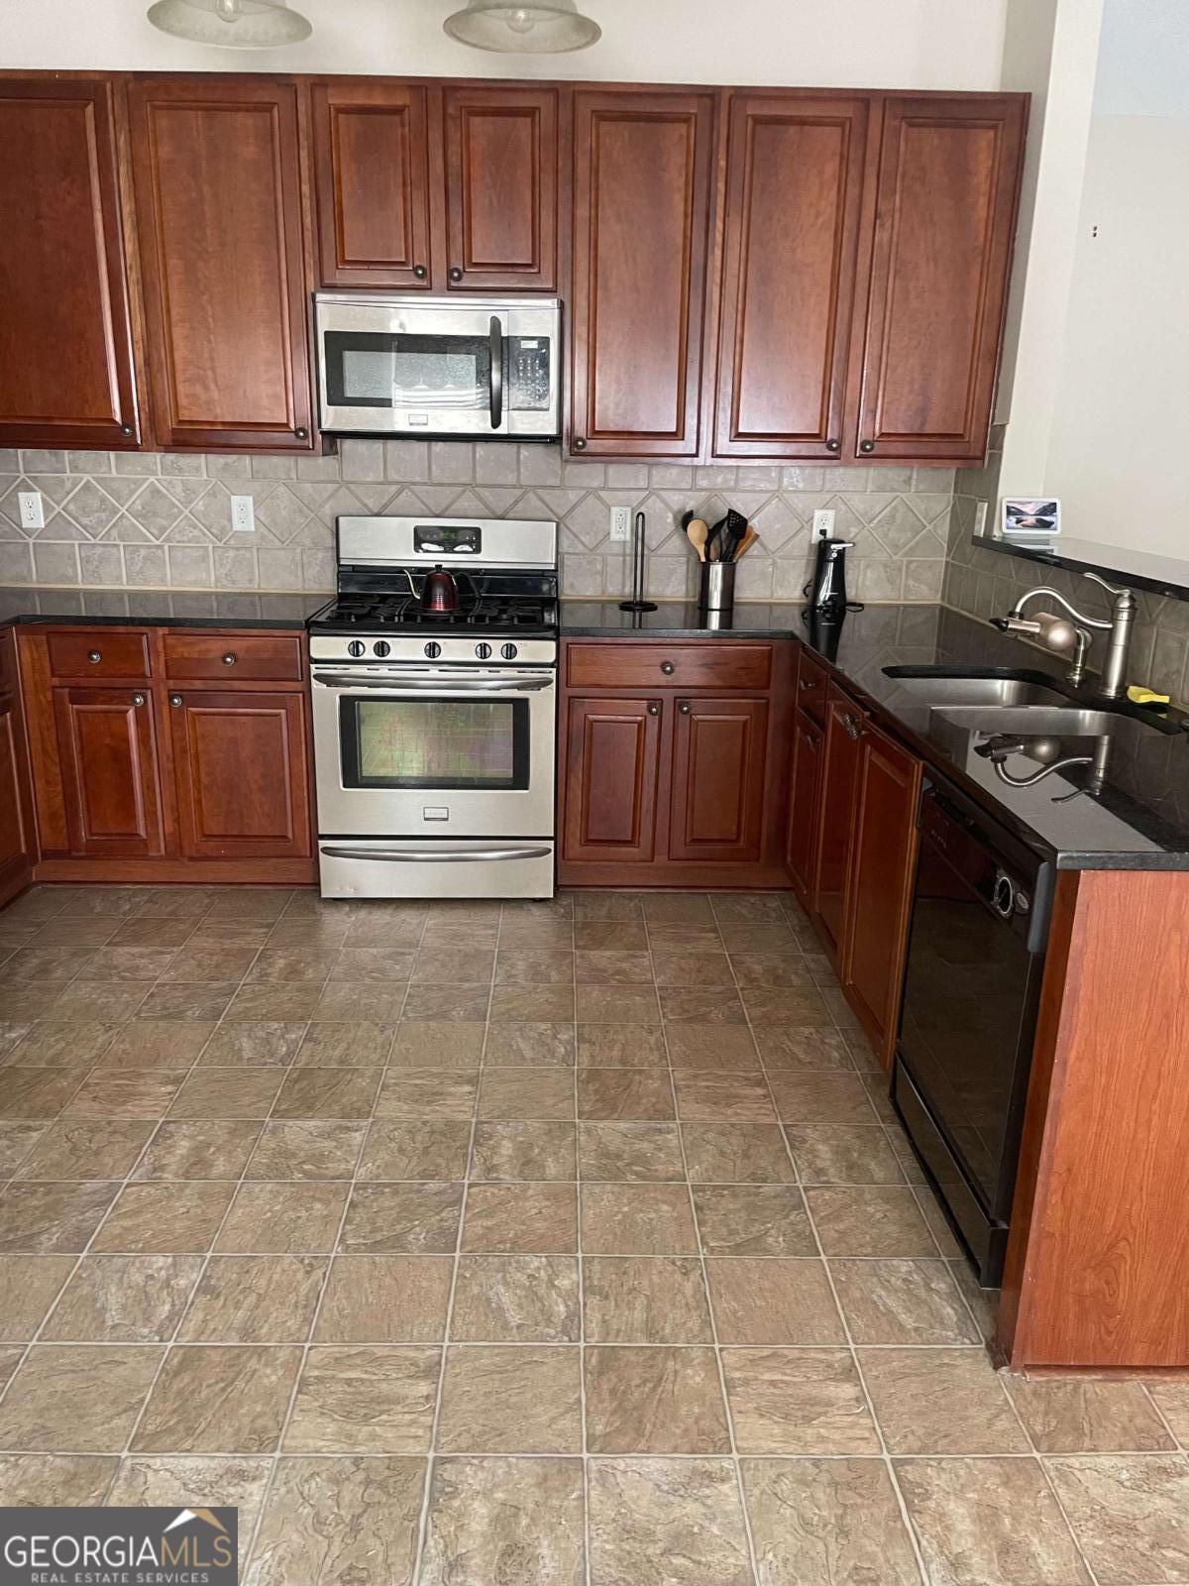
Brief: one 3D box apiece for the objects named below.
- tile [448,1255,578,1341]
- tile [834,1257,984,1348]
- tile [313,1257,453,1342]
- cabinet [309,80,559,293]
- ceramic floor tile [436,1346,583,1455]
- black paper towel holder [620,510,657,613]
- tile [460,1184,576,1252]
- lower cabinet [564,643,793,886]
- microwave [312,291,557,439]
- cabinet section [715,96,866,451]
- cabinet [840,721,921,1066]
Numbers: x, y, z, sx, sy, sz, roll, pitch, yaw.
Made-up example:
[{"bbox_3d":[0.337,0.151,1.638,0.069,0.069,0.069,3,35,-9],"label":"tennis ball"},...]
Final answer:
[{"bbox_3d":[-0.139,0.910,2.136,0.228,0.010,0.227,1,17,-2],"label":"tile"},{"bbox_3d":[0.548,0.909,2.134,0.226,0.010,0.226,1,17,-2],"label":"tile"},{"bbox_3d":[-0.370,0.907,2.129,0.228,0.010,0.227,1,17,-2],"label":"tile"},{"bbox_3d":[-0.477,-1.861,3.744,0.759,0.601,0.325,1,17,-1],"label":"cabinet"},{"bbox_3d":[-0.132,0.967,1.895,0.226,0.010,0.226,1,17,-2],"label":"ceramic floor tile"},{"bbox_3d":[0.152,-0.787,4.045,0.134,0.323,0.134,1,17,-2],"label":"black paper towel holder"},{"bbox_3d":[-0.145,0.844,2.355,0.228,0.010,0.227,1,17,-2],"label":"tile"},{"bbox_3d":[0.246,-0.146,4.121,0.739,0.875,0.615,1,17,-2],"label":"lower cabinet"},{"bbox_3d":[-0.481,-1.363,3.859,0.758,0.408,0.395,1,17,-1],"label":"microwave"},{"bbox_3d":[0.600,-1.621,3.838,0.428,1.059,0.336,1,17,0],"label":"cabinet section"},{"bbox_3d":[0.951,0.217,2.748,0.600,0.750,0.460,1,17,-2],"label":"cabinet"}]

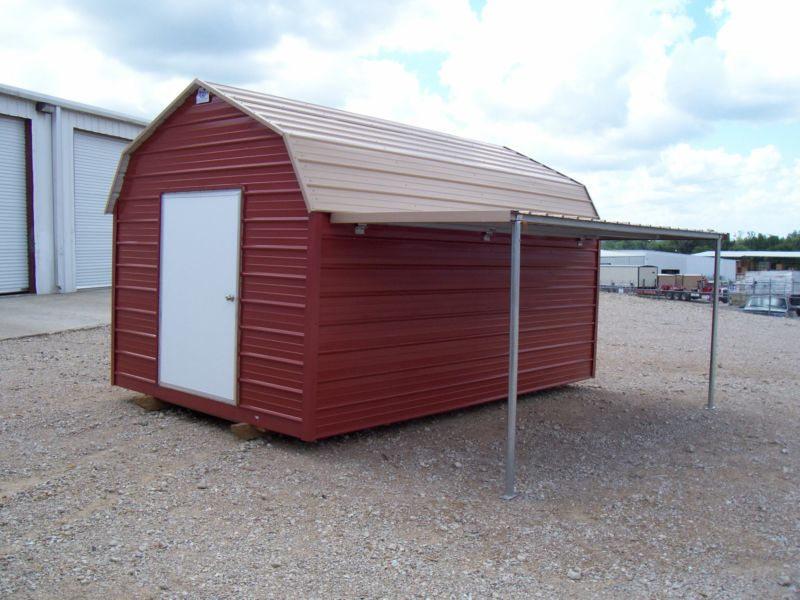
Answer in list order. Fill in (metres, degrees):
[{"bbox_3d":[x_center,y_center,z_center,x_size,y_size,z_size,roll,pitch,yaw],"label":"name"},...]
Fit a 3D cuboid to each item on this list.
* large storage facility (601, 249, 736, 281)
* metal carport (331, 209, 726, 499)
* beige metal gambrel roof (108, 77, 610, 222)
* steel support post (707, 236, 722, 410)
[{"bbox_3d":[29.840,-3.360,88.000,15.500,4.600,12.000,3,4,19],"label":"large storage facility"},{"bbox_3d":[1.412,0.247,7.218,1.693,1.911,4.029,5,5,42],"label":"metal carport"},{"bbox_3d":[-0.243,-1.439,8.822,3.246,1.198,4.876,5,5,42],"label":"beige metal gambrel roof"},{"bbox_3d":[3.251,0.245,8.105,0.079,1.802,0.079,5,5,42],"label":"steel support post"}]

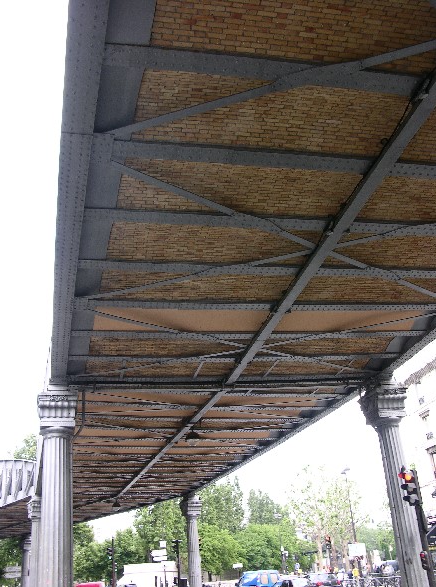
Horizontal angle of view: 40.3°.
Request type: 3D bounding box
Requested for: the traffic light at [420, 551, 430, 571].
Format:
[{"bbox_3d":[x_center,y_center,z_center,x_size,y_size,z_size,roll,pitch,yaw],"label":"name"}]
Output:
[{"bbox_3d":[4.472,5.759,12.800,0.180,0.400,0.140,6,-27,-22],"label":"traffic light"}]

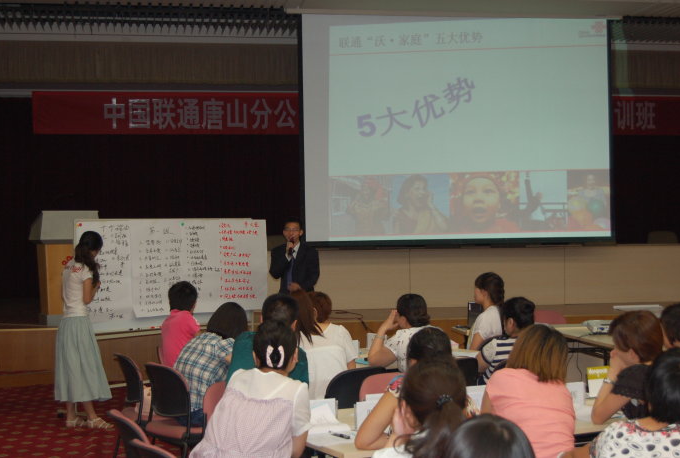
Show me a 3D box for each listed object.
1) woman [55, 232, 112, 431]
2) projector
[{"bbox_3d":[-2.090,0.815,9.350,0.440,1.580,0.460,-1,0,-40],"label":"woman"},{"bbox_3d":[2.070,0.760,9.020,0.300,0.095,0.240,-1,0,-9],"label":"projector"}]

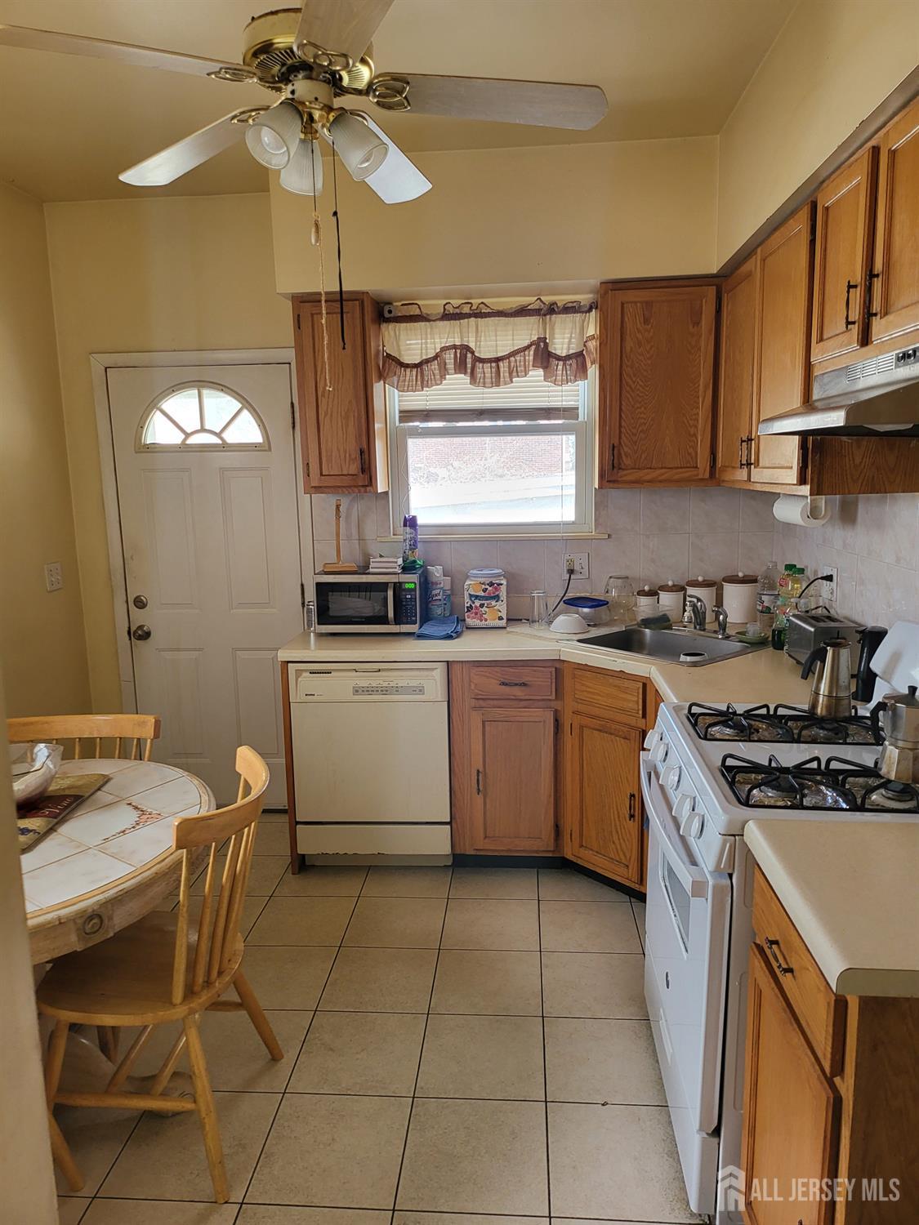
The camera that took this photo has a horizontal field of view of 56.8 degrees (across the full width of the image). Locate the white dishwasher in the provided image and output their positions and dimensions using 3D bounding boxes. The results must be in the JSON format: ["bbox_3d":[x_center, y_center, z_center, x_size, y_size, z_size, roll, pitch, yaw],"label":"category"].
[{"bbox_3d":[-0.315,0.545,3.535,0.602,0.820,0.600,-1,10,4],"label":"white dishwasher"}]

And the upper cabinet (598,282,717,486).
[{"bbox_3d":[0.766,-0.879,3.355,0.445,0.760,0.325,-1,10,4],"label":"upper cabinet"}]

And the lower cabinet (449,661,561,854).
[{"bbox_3d":[0.203,0.518,3.491,0.422,0.790,0.610,-1,10,4],"label":"lower cabinet"}]

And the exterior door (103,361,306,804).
[{"bbox_3d":[-1.103,-0.074,3.835,0.813,2.020,0.045,-1,10,4],"label":"exterior door"}]

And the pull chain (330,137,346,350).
[{"bbox_3d":[-0.284,-0.860,2.001,0.018,0.465,0.016,-1,10,4],"label":"pull chain"}]

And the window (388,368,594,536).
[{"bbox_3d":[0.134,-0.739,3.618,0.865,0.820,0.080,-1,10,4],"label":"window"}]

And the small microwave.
[{"bbox_3d":[-0.366,-0.060,3.583,0.435,0.242,0.305,-1,10,2],"label":"small microwave"}]

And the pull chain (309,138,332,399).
[{"bbox_3d":[-0.322,-0.806,1.972,0.035,0.572,0.028,-1,10,4],"label":"pull chain"}]

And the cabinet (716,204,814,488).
[{"bbox_3d":[1.098,-0.776,2.685,0.329,0.766,1.070,0,10,4],"label":"cabinet"}]

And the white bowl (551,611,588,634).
[{"bbox_3d":[0.456,0.039,3.498,0.166,0.066,0.166,0,10,4],"label":"white bowl"}]

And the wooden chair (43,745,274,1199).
[{"bbox_3d":[-0.707,0.821,2.033,0.515,0.880,0.495,0,10,4],"label":"wooden chair"}]

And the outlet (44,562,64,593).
[{"bbox_3d":[-1.725,-0.150,3.617,0.010,0.116,0.117,-1,10,4],"label":"outlet"}]

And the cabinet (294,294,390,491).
[{"bbox_3d":[-0.479,-0.880,3.485,0.298,0.768,0.333,0,10,4],"label":"cabinet"}]

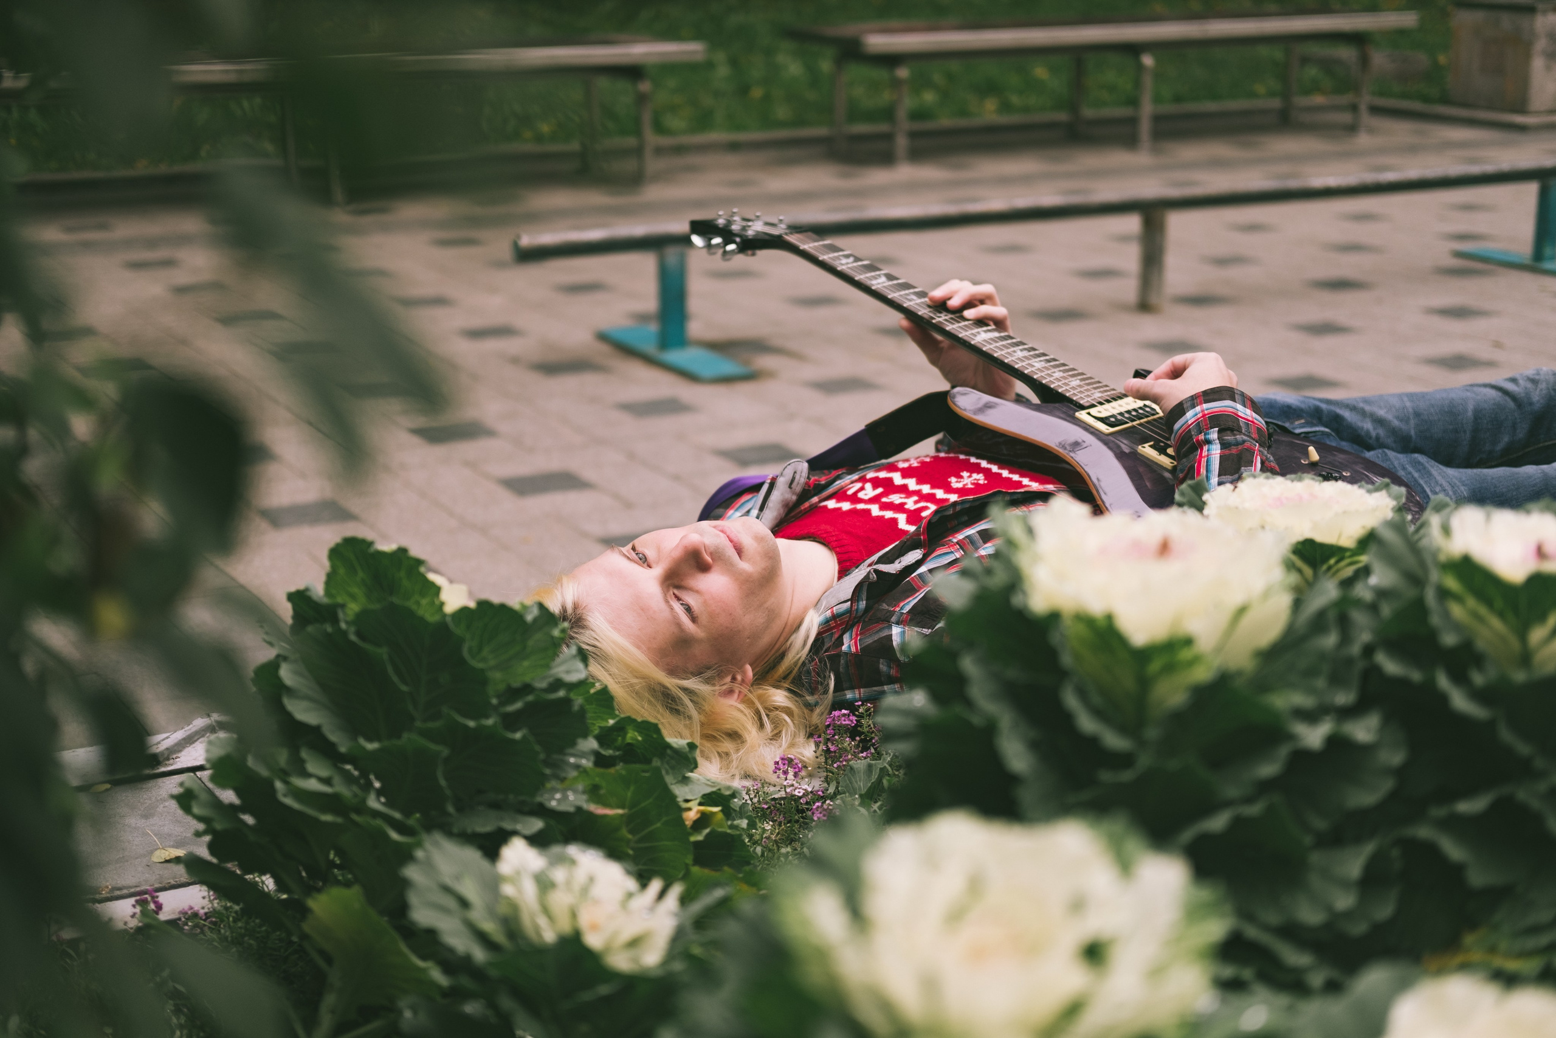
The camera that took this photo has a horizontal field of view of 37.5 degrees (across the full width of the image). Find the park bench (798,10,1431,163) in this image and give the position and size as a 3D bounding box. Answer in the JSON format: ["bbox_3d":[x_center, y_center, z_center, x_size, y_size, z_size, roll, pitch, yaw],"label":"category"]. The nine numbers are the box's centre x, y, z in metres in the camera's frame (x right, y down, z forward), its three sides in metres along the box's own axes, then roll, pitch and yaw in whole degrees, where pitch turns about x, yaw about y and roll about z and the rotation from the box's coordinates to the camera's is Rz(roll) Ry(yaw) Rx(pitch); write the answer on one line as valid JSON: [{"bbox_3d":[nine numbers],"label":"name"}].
[{"bbox_3d":[1.218,-1.558,8.201,2.421,0.446,0.510,-8,18,-28],"label":"park bench"}]

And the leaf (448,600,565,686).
[{"bbox_3d":[-0.215,0.102,1.830,0.100,0.085,0.050,-2,16,-7],"label":"leaf"}]

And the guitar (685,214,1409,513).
[{"bbox_3d":[0.221,-0.168,2.392,0.330,0.075,0.970,-17,36,-36],"label":"guitar"}]

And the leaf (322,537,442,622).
[{"bbox_3d":[-0.316,0.052,1.830,0.100,0.080,0.050,-2,16,-10],"label":"leaf"}]

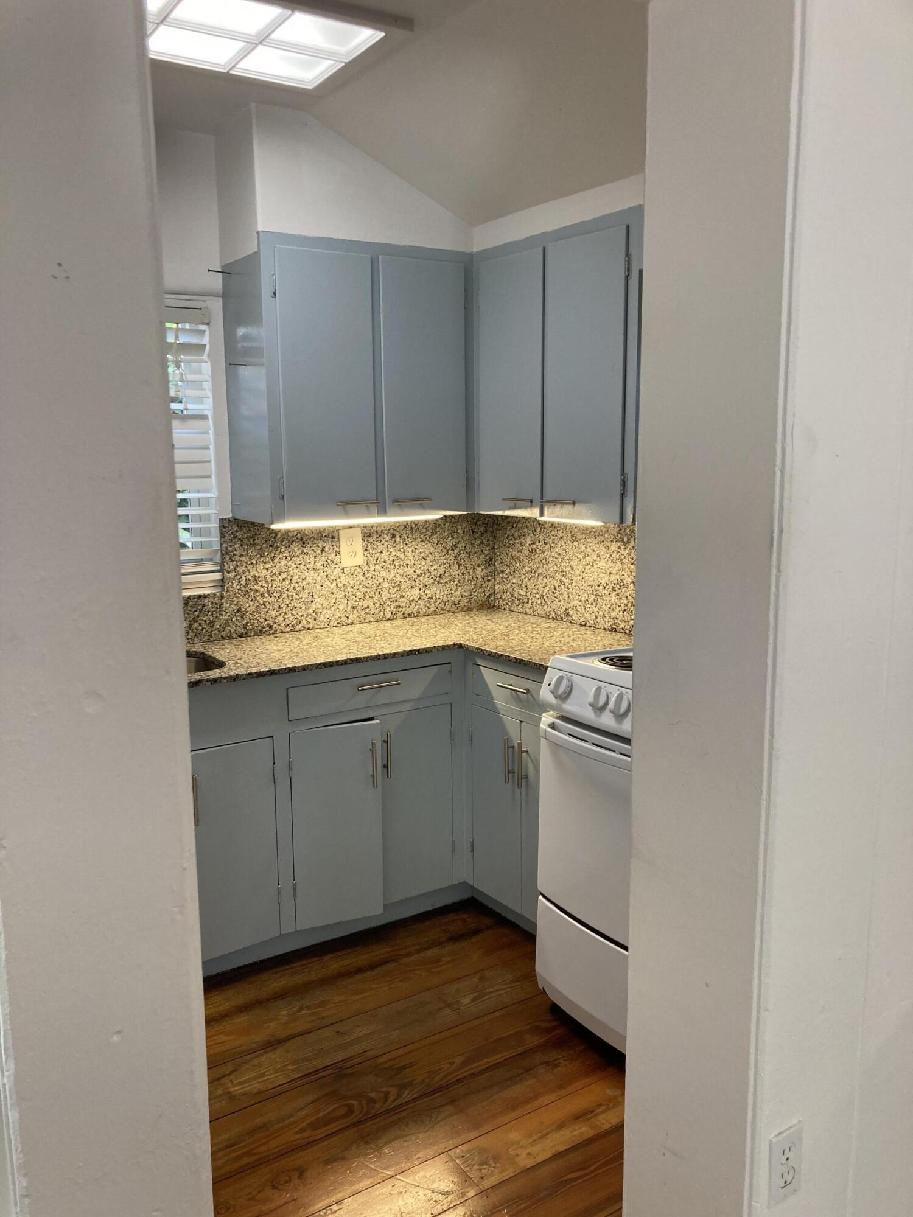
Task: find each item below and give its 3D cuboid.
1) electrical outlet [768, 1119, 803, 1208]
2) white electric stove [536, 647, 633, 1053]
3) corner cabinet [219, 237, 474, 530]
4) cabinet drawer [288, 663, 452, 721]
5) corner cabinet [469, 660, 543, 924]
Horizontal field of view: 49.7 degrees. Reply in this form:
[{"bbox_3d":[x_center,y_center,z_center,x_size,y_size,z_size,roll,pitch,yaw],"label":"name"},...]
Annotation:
[{"bbox_3d":[0.473,0.801,1.415,0.072,0.115,0.012,-7,11,-33],"label":"electrical outlet"},{"bbox_3d":[0.582,0.585,2.448,0.606,0.926,0.515,-7,11,-33],"label":"white electric stove"},{"bbox_3d":[-0.307,-0.674,3.008,0.705,0.787,0.318,-7,11,-33],"label":"corner cabinet"},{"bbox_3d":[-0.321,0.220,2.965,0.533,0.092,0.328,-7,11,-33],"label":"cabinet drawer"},{"bbox_3d":[0.352,0.522,2.932,0.423,0.736,0.537,-7,11,-33],"label":"corner cabinet"}]

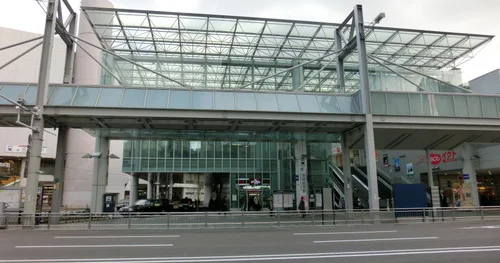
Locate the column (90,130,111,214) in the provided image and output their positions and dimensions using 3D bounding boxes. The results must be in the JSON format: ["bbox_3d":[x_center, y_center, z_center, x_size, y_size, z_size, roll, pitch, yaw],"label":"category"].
[{"bbox_3d":[-13.494,3.730,31.350,1.000,7.780,1.000,1,-11,-8],"label":"column"}]

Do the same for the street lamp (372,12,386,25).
[{"bbox_3d":[7.623,-6.618,20.360,0.350,0.250,1.100,1,-11,-8],"label":"street lamp"}]

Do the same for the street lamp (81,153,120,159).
[{"bbox_3d":[-13.513,2.187,31.338,3.330,0.450,0.800,1,-11,-8],"label":"street lamp"}]

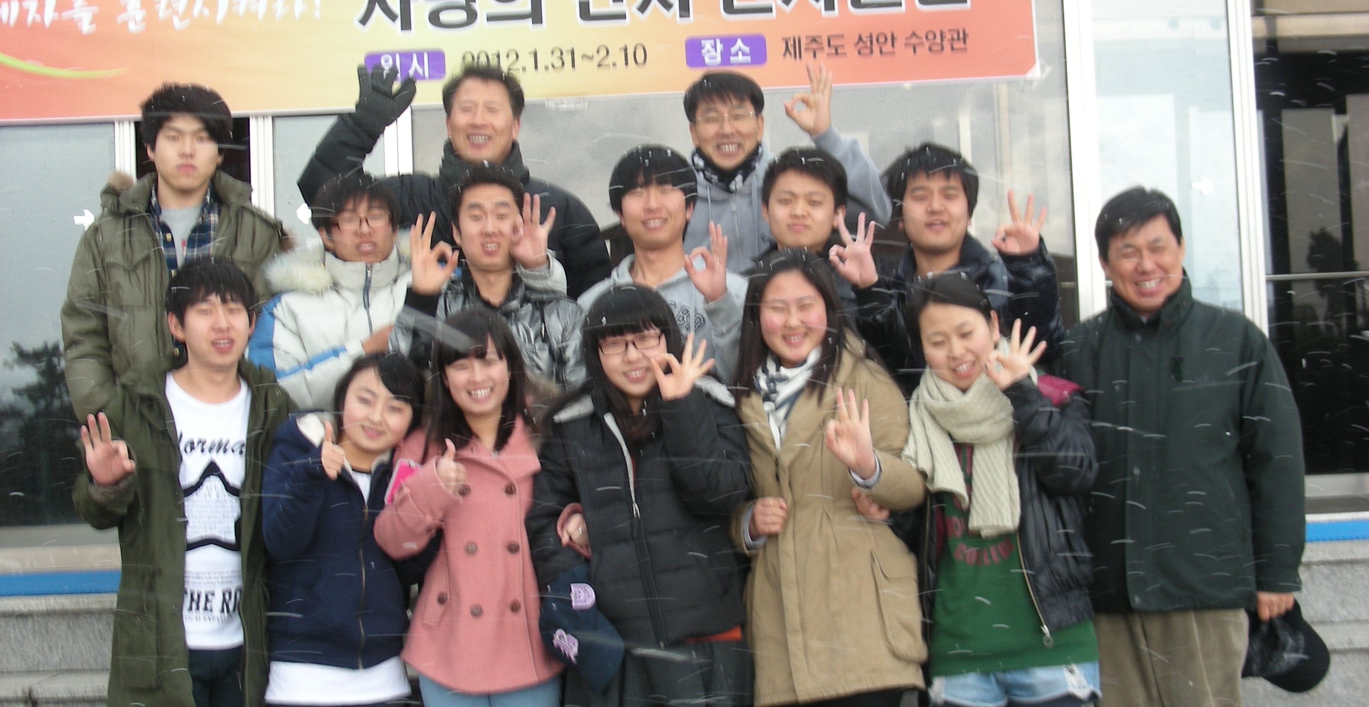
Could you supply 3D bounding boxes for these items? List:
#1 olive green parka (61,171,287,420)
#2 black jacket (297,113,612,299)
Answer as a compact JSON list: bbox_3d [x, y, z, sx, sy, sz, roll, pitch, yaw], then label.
[{"bbox_3d":[-1.231,-0.048,5.600,0.580,0.800,0.360,-2,-3,-7],"label":"olive green parka"},{"bbox_3d":[-0.558,-0.163,5.630,0.770,0.860,0.380,-2,-3,-4],"label":"black jacket"}]

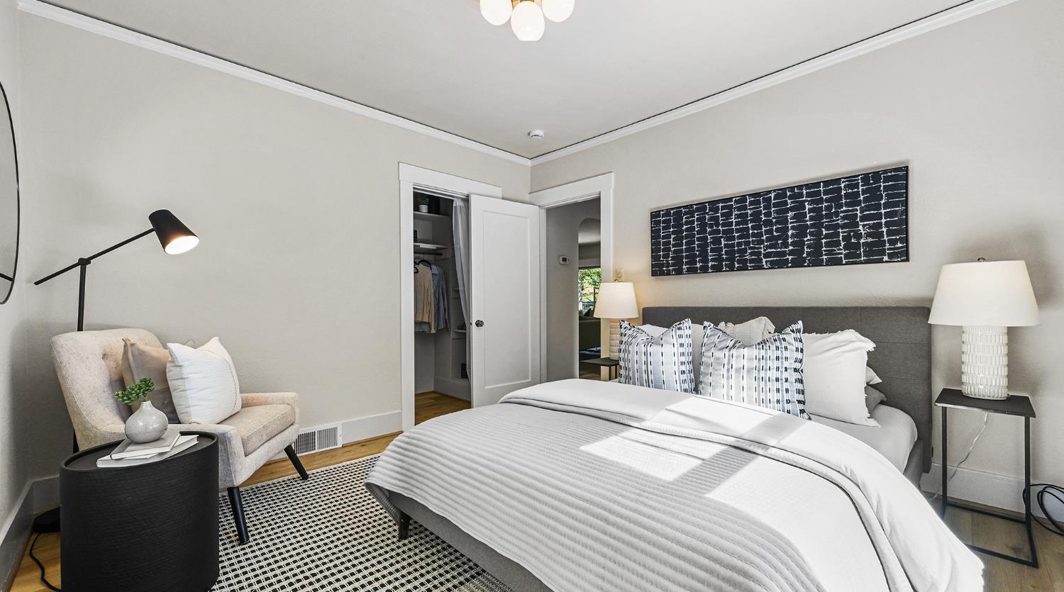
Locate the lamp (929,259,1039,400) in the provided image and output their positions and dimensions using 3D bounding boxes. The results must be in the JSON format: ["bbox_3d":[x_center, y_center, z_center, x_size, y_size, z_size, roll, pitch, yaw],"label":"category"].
[{"bbox_3d":[2.098,0.149,1.933,0.350,0.645,0.350,-1,0,-44],"label":"lamp"}]

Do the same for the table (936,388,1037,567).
[{"bbox_3d":[2.029,0.767,1.866,0.445,0.590,0.285,-1,0,-44],"label":"table"}]

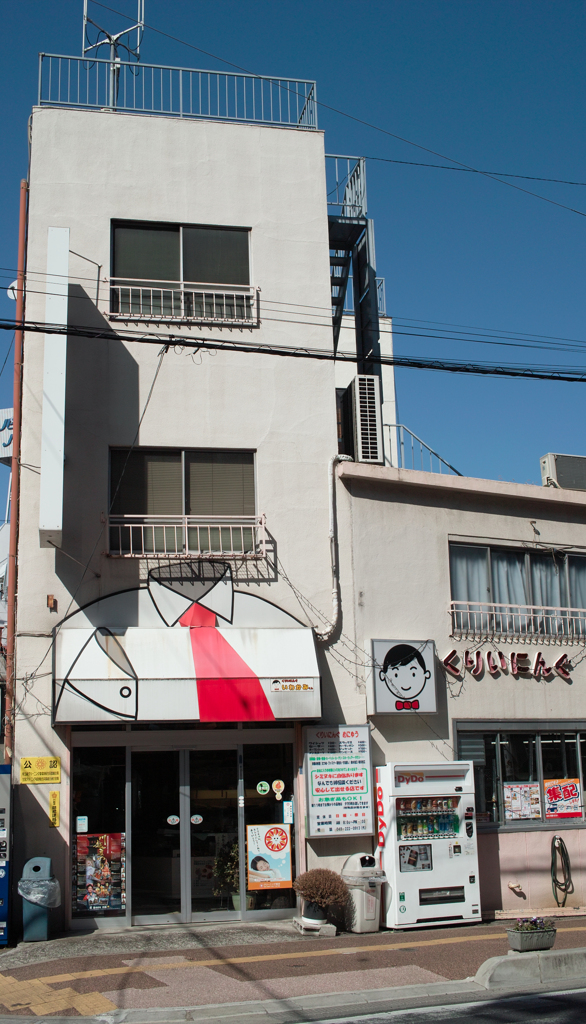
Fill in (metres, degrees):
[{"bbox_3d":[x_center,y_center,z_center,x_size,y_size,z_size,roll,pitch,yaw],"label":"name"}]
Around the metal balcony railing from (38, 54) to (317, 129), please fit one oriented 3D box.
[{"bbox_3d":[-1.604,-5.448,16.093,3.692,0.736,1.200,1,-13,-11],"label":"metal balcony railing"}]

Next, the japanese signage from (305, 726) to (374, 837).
[{"bbox_3d":[0.548,3.143,13.652,0.827,1.267,0.140,3,-13,-18],"label":"japanese signage"}]

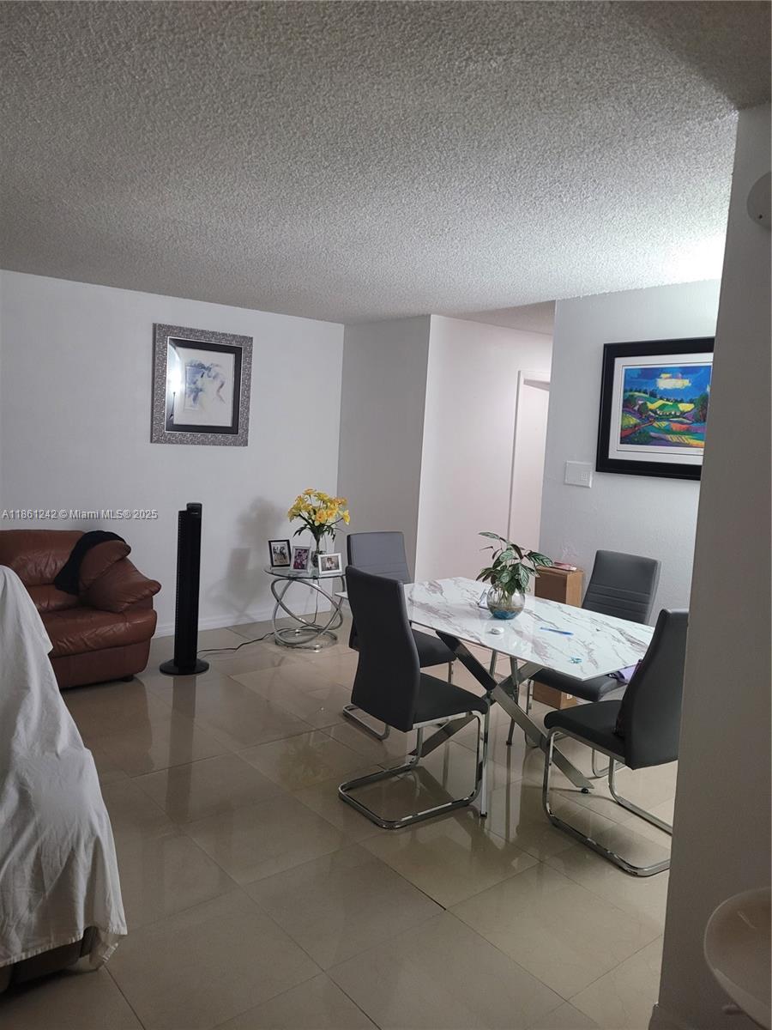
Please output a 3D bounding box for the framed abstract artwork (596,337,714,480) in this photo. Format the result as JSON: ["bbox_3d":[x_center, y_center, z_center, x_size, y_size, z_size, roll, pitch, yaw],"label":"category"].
[{"bbox_3d":[1.576,-0.599,4.386,0.040,0.775,0.840,-3,8,-39],"label":"framed abstract artwork"}]

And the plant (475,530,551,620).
[{"bbox_3d":[0.574,0.277,3.467,0.335,0.370,0.310,3,6,5],"label":"plant"}]

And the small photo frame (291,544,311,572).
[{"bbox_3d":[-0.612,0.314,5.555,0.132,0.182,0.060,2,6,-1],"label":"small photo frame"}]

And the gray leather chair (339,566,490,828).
[{"bbox_3d":[0.126,0.726,3.325,0.538,0.998,0.406,-2,8,-37],"label":"gray leather chair"}]

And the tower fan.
[{"bbox_3d":[-1.271,0.455,4.916,0.316,1.060,0.316,-2,8,-33],"label":"tower fan"}]

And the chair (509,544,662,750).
[{"bbox_3d":[1.019,0.708,3.836,0.525,0.990,0.430,-3,8,-39],"label":"chair"}]

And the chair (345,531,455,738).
[{"bbox_3d":[0.070,0.630,4.159,0.406,0.998,0.538,-2,8,-35],"label":"chair"}]

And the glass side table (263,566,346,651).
[{"bbox_3d":[-0.587,0.663,5.726,0.620,0.530,0.620,2,6,0],"label":"glass side table"}]

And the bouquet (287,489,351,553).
[{"bbox_3d":[-0.510,0.042,5.854,0.460,0.470,0.410,2,6,-5],"label":"bouquet"}]

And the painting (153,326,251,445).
[{"bbox_3d":[-1.344,-0.940,5.723,0.765,0.840,0.050,-3,8,-39],"label":"painting"}]

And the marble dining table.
[{"bbox_3d":[0.525,0.834,3.551,0.855,0.760,1.485,-3,8,-41],"label":"marble dining table"}]

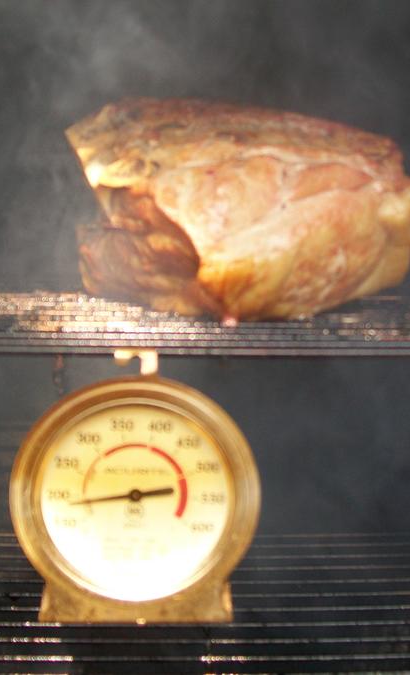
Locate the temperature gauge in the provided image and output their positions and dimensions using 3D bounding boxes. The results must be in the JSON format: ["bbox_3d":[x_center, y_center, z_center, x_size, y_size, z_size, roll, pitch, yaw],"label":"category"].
[{"bbox_3d":[-0.025,0.056,0.353,0.089,0.092,0.036,0,8,0],"label":"temperature gauge"}]

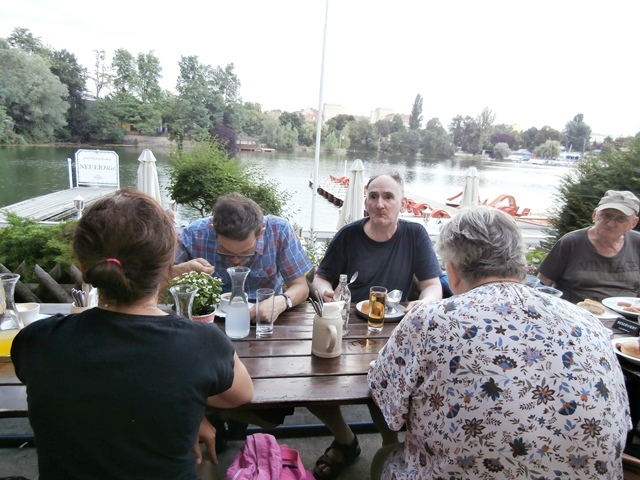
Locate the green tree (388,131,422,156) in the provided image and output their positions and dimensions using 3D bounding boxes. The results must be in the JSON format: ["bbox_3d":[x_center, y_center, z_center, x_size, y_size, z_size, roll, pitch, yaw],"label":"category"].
[{"bbox_3d":[25.748,-29.535,134.405,9.497,7.640,9.022,3,12,0],"label":"green tree"}]

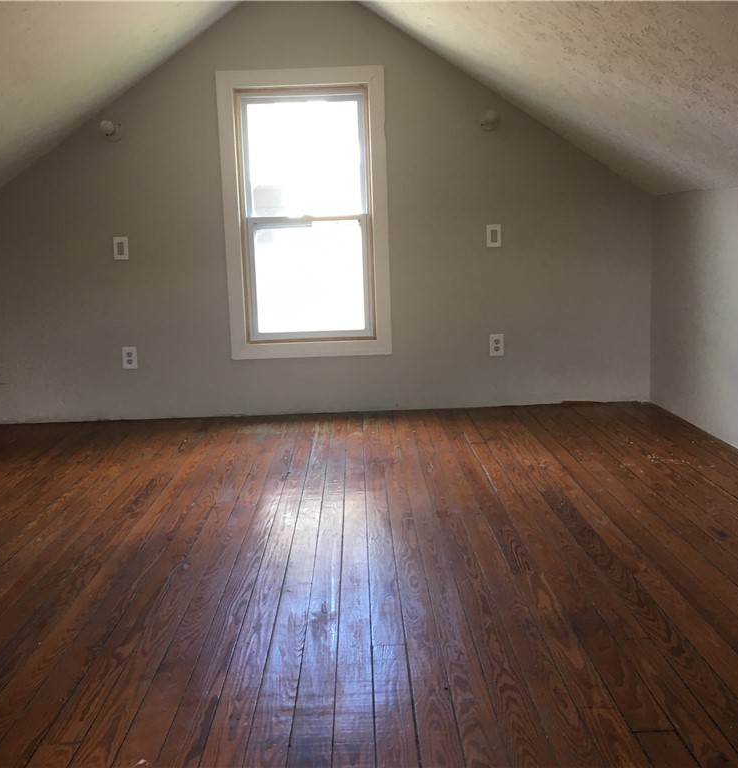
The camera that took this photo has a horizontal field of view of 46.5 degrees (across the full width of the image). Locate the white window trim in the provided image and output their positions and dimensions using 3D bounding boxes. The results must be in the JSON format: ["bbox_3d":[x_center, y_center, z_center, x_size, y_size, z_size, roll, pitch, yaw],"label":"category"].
[{"bbox_3d":[-0.322,-0.861,4.431,0.845,1.460,0.055,-2,10,-1],"label":"white window trim"}]

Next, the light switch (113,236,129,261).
[{"bbox_3d":[-1.280,-0.701,4.428,0.072,0.114,0.012,-2,10,-1],"label":"light switch"}]

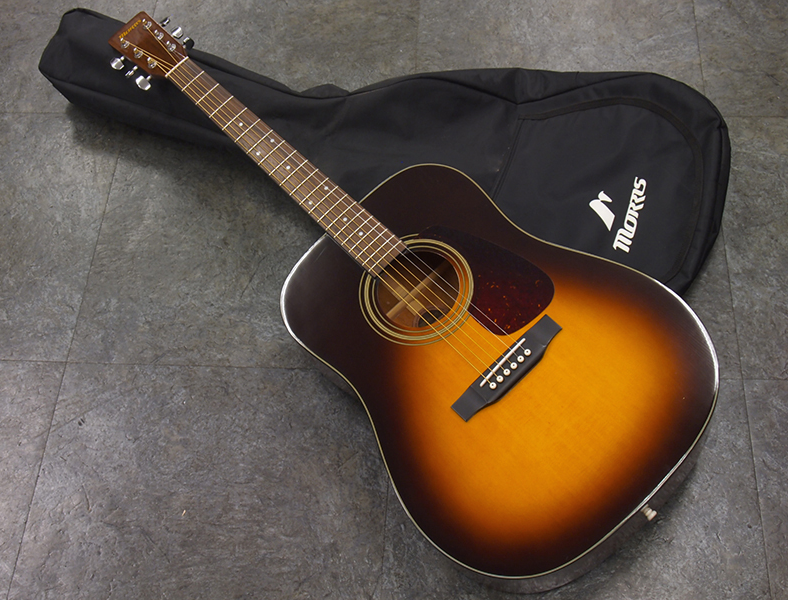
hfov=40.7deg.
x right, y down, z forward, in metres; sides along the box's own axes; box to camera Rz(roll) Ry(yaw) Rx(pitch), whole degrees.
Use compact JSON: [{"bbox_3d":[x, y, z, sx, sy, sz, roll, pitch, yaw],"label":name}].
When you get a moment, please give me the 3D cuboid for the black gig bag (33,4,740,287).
[{"bbox_3d":[-0.039,-0.261,1.584,1.070,0.108,0.430,15,60,13],"label":"black gig bag"}]

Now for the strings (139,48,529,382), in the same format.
[{"bbox_3d":[-0.119,-0.155,1.388,0.056,0.020,0.748,-43,65,-8],"label":"strings"}]

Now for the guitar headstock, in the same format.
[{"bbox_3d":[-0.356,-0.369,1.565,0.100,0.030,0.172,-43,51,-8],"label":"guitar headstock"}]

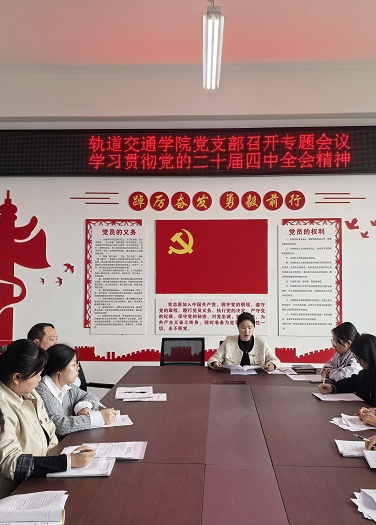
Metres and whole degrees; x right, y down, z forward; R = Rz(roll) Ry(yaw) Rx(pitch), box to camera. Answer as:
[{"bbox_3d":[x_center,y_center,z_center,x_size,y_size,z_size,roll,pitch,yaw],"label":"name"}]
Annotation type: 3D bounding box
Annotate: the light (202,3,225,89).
[{"bbox_3d":[0.193,-1.621,3.824,0.150,0.090,1.250,0,-2,2],"label":"light"}]

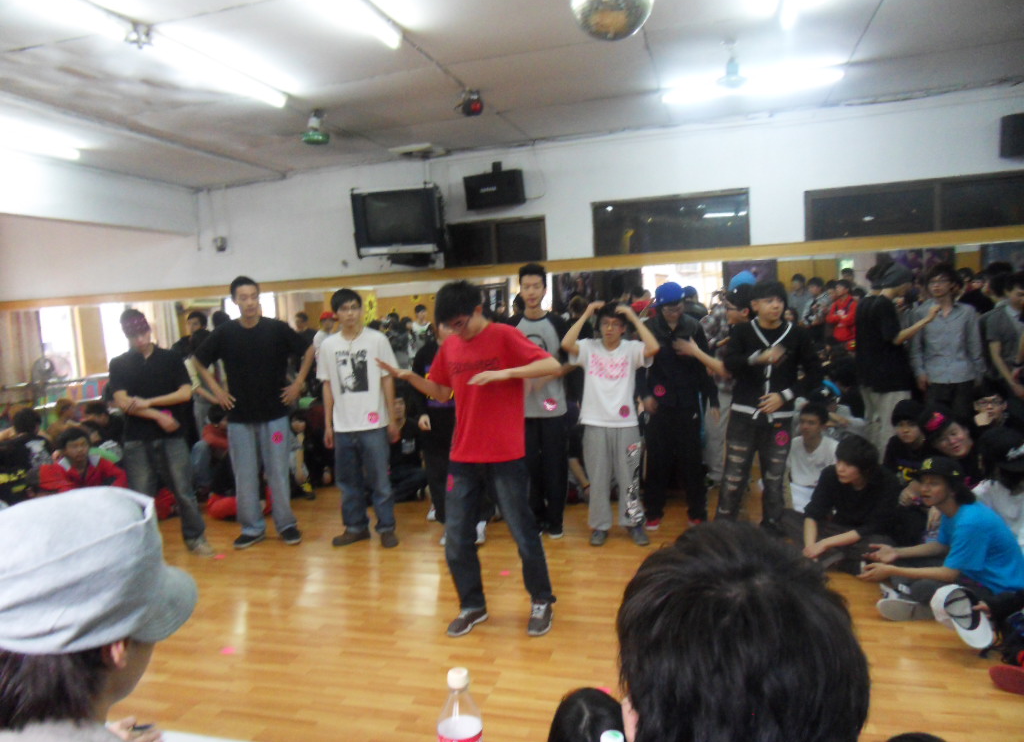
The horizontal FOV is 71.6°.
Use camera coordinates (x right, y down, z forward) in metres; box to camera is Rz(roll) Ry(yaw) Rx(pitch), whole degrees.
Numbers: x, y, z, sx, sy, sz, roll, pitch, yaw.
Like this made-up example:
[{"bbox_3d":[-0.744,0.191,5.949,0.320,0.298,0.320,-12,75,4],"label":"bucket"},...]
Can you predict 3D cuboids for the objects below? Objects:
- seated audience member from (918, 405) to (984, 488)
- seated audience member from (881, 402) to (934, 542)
[{"bbox_3d":[2.550,0.611,4.100,0.520,0.850,0.600,1,6,40],"label":"seated audience member"},{"bbox_3d":[2.500,0.603,4.500,0.550,0.850,0.750,-1,5,27],"label":"seated audience member"}]

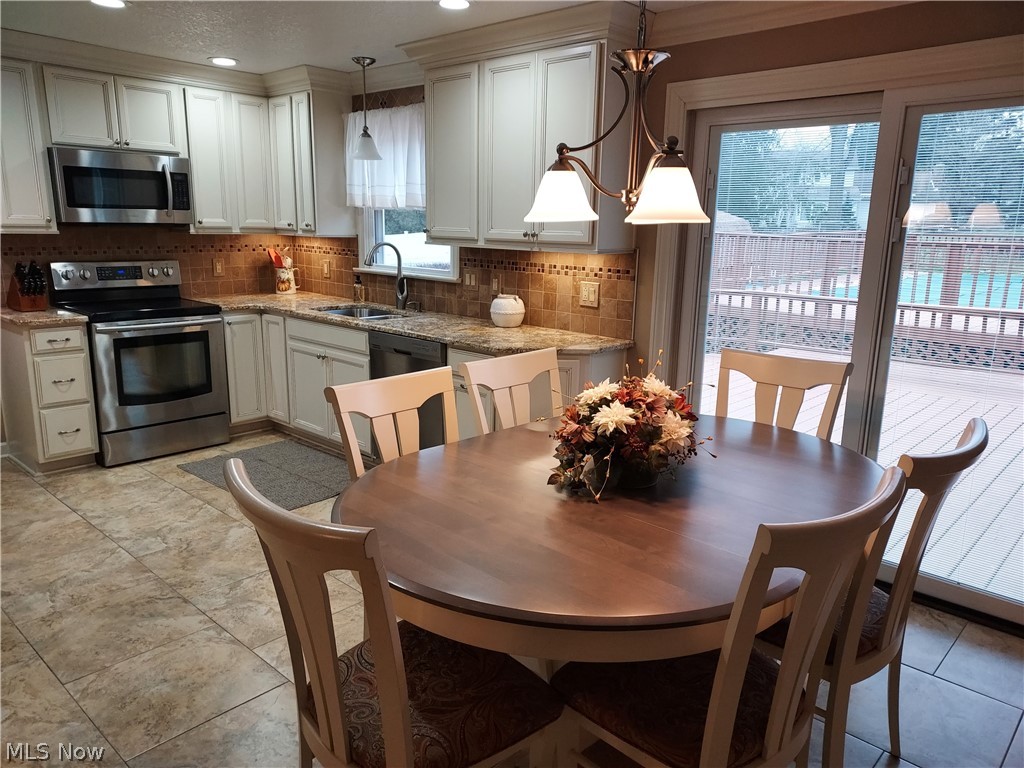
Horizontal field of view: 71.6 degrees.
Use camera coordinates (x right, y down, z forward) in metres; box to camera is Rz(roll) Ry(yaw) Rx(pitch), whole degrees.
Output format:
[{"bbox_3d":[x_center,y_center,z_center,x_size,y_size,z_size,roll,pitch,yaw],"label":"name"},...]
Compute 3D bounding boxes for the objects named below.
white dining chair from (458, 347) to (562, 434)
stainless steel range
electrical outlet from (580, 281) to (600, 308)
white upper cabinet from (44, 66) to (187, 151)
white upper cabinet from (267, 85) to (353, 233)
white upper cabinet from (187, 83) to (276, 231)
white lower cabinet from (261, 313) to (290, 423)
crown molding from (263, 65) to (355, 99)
[{"bbox_3d":[0.172,0.422,2.651,0.570,1.000,0.525,12,17,40],"label":"white dining chair"},{"bbox_3d":[-2.363,-0.170,4.553,0.695,1.178,0.762,12,17,40],"label":"stainless steel range"},{"bbox_3d":[0.413,-0.474,3.791,0.118,0.124,0.012,12,17,40],"label":"electrical outlet"},{"bbox_3d":[-2.448,-1.631,4.328,0.347,0.433,0.775,13,17,40],"label":"white upper cabinet"},{"bbox_3d":[-1.391,-1.512,4.978,0.527,0.920,0.337,12,17,40],"label":"white upper cabinet"},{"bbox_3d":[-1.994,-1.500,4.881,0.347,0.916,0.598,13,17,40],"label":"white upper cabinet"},{"bbox_3d":[-1.388,-0.150,5.001,0.280,0.766,0.638,13,17,40],"label":"white lower cabinet"},{"bbox_3d":[-1.368,-1.991,4.767,0.598,0.128,0.422,13,17,40],"label":"crown molding"}]

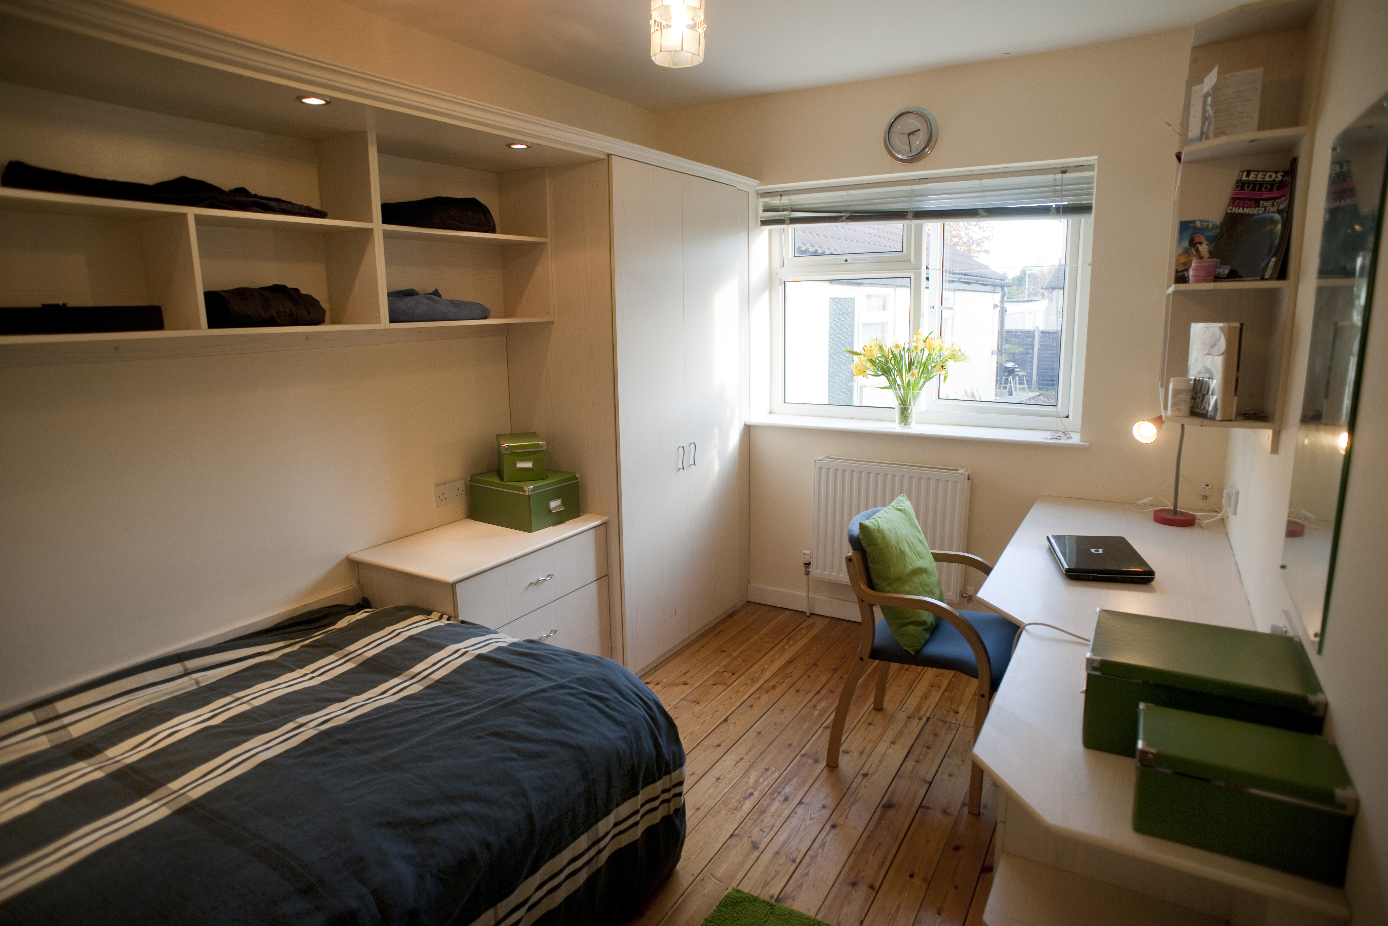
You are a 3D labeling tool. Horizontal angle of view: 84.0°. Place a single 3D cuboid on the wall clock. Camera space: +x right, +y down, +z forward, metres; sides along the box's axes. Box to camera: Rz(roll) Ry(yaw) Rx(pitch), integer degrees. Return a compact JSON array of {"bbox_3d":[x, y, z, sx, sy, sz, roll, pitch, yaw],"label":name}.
[{"bbox_3d":[0.934,-1.418,3.329,0.233,0.233,0.045,6,13,30],"label":"wall clock"}]

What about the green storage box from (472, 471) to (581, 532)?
[{"bbox_3d":[-0.679,0.137,3.106,0.349,0.179,0.270,8,14,35],"label":"green storage box"}]

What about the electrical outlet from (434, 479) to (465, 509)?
[{"bbox_3d":[-0.943,0.122,3.011,0.012,0.088,0.146,6,13,30],"label":"electrical outlet"}]

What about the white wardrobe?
[{"bbox_3d":[-0.245,-0.210,3.624,0.550,2.120,1.150,6,13,30],"label":"white wardrobe"}]

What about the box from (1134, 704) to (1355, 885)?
[{"bbox_3d":[0.856,0.519,1.232,0.263,0.152,0.158,6,13,28],"label":"box"}]

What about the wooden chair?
[{"bbox_3d":[0.821,0.622,2.664,0.575,0.850,0.525,7,14,32],"label":"wooden chair"}]

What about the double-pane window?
[{"bbox_3d":[1.098,-0.736,3.782,1.540,1.080,0.090,6,13,30],"label":"double-pane window"}]

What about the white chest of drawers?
[{"bbox_3d":[-0.755,0.639,2.945,0.505,0.740,0.814,6,13,30],"label":"white chest of drawers"}]

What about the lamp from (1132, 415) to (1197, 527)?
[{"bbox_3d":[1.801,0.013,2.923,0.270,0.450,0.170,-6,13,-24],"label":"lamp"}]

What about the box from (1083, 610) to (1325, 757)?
[{"bbox_3d":[0.962,0.448,1.495,0.349,0.185,0.270,6,13,29],"label":"box"}]

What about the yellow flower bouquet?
[{"bbox_3d":[1.014,-0.402,3.701,0.560,0.455,0.430,6,13,30],"label":"yellow flower bouquet"}]

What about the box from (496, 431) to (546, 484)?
[{"bbox_3d":[-0.692,-0.025,3.087,0.162,0.147,0.250,-4,12,-18],"label":"box"}]

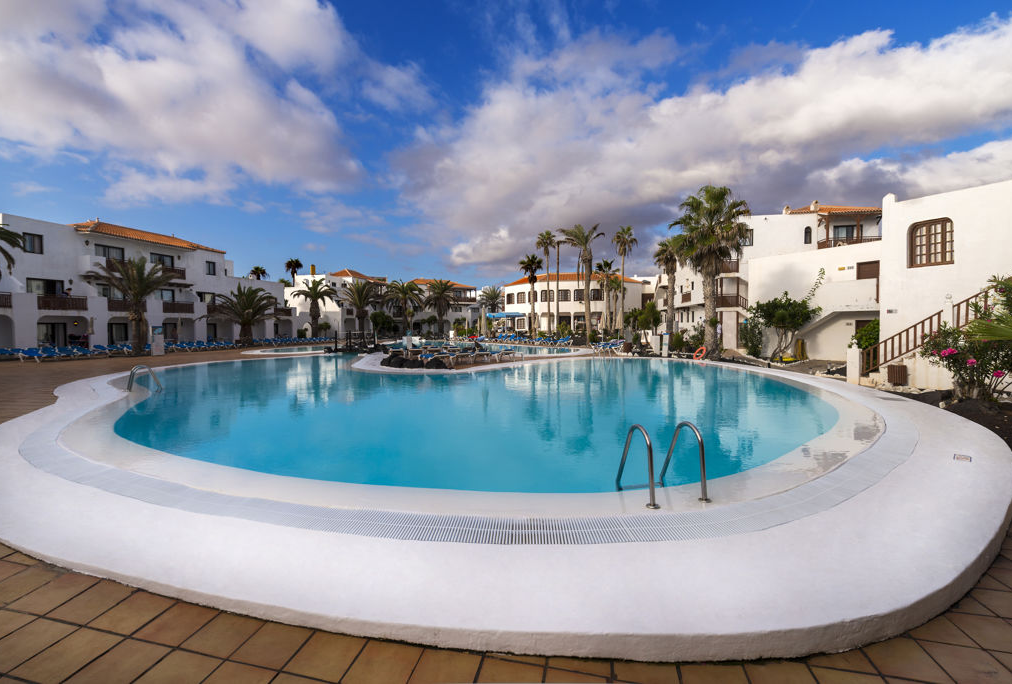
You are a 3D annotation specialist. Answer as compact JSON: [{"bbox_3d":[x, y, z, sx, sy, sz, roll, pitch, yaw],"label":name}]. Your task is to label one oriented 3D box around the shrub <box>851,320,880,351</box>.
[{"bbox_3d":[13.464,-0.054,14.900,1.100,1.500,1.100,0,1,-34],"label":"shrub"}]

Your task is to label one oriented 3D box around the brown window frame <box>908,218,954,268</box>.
[{"bbox_3d":[13.531,-3.132,12.639,0.200,1.460,1.020,0,1,-34],"label":"brown window frame"}]

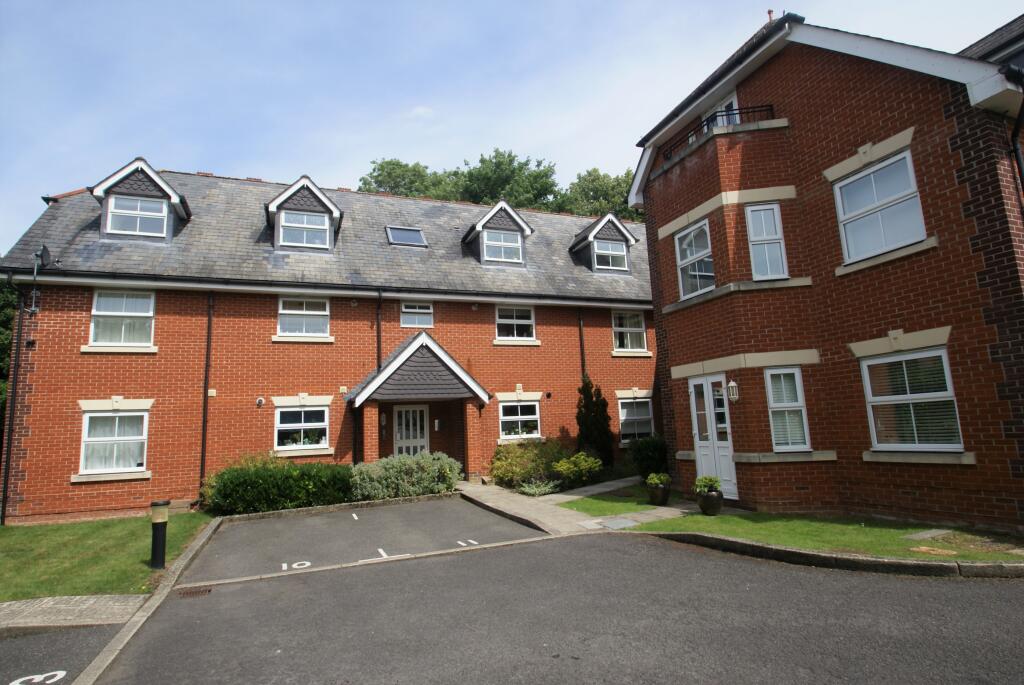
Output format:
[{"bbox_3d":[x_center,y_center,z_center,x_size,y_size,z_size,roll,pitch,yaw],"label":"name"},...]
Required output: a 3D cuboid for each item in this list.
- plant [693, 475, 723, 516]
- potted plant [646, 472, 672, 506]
[{"bbox_3d":[3.071,2.383,7.135,0.426,0.584,0.426,-5,-9,22],"label":"plant"},{"bbox_3d":[2.558,2.542,7.911,0.410,0.522,0.410,-4,-8,17],"label":"potted plant"}]

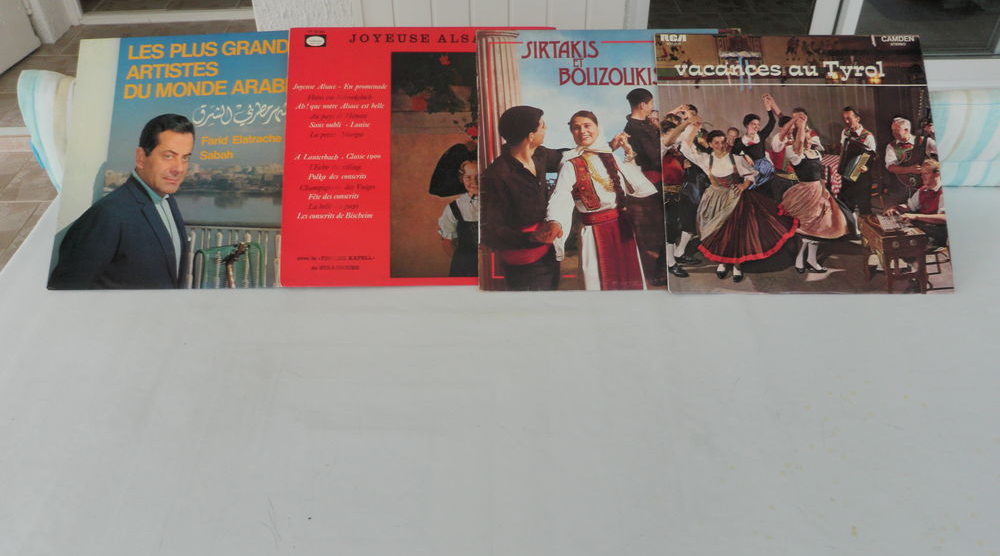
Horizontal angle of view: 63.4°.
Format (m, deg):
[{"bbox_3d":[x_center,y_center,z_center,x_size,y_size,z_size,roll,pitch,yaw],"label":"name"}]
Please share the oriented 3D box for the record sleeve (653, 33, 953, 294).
[{"bbox_3d":[0.340,-0.134,0.917,0.313,0.005,0.313,0,76,-1],"label":"record sleeve"}]

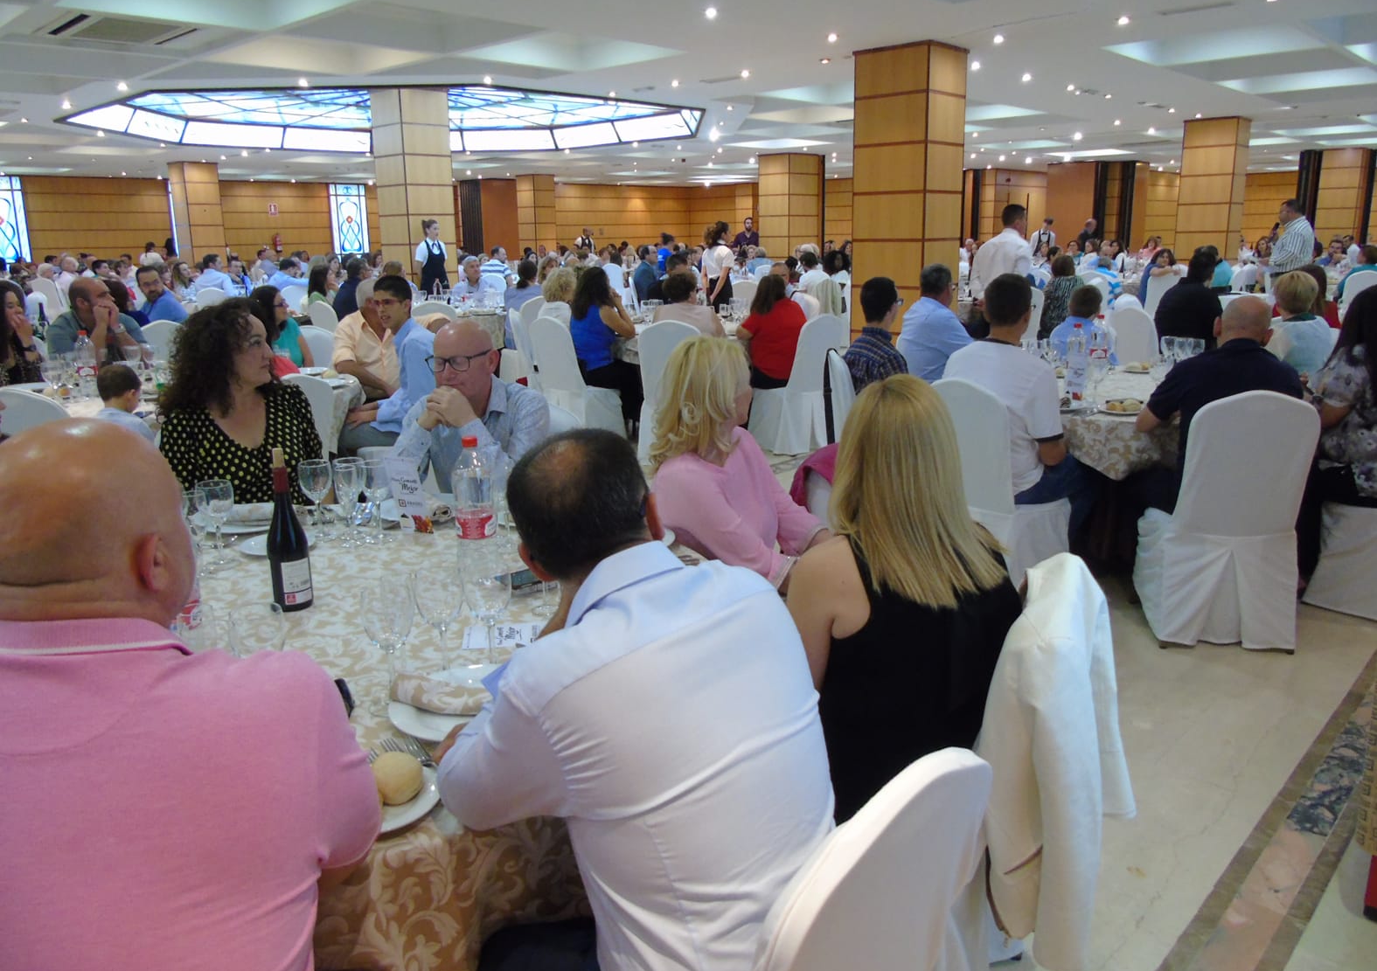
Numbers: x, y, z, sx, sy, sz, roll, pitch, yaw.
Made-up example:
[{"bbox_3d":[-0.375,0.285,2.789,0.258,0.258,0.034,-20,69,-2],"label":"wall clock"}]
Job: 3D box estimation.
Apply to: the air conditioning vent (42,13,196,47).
[{"bbox_3d":[-4.362,-3.499,7.633,0.990,0.080,0.880,13,20,42],"label":"air conditioning vent"}]

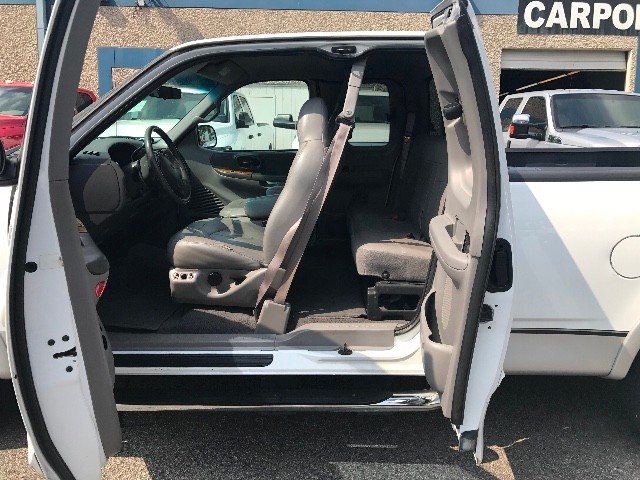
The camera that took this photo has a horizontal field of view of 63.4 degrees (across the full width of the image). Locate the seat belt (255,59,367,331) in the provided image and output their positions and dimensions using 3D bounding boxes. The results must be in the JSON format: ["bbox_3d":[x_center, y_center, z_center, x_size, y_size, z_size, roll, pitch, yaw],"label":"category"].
[{"bbox_3d":[-0.050,-0.172,2.182,0.470,1.130,0.180,0,12,1],"label":"seat belt"}]

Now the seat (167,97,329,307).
[{"bbox_3d":[-0.310,-0.206,2.441,0.700,0.900,0.550,0,12,1],"label":"seat"}]

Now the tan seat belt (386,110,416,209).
[{"bbox_3d":[0.540,-0.538,3.443,0.180,0.650,0.120,0,12,1],"label":"tan seat belt"}]

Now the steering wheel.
[{"bbox_3d":[-0.726,-0.346,2.438,0.110,0.386,0.386,-23,11,5],"label":"steering wheel"}]

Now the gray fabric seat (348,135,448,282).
[{"bbox_3d":[0.425,-0.262,2.868,0.550,0.620,1.380,0,12,1],"label":"gray fabric seat"}]

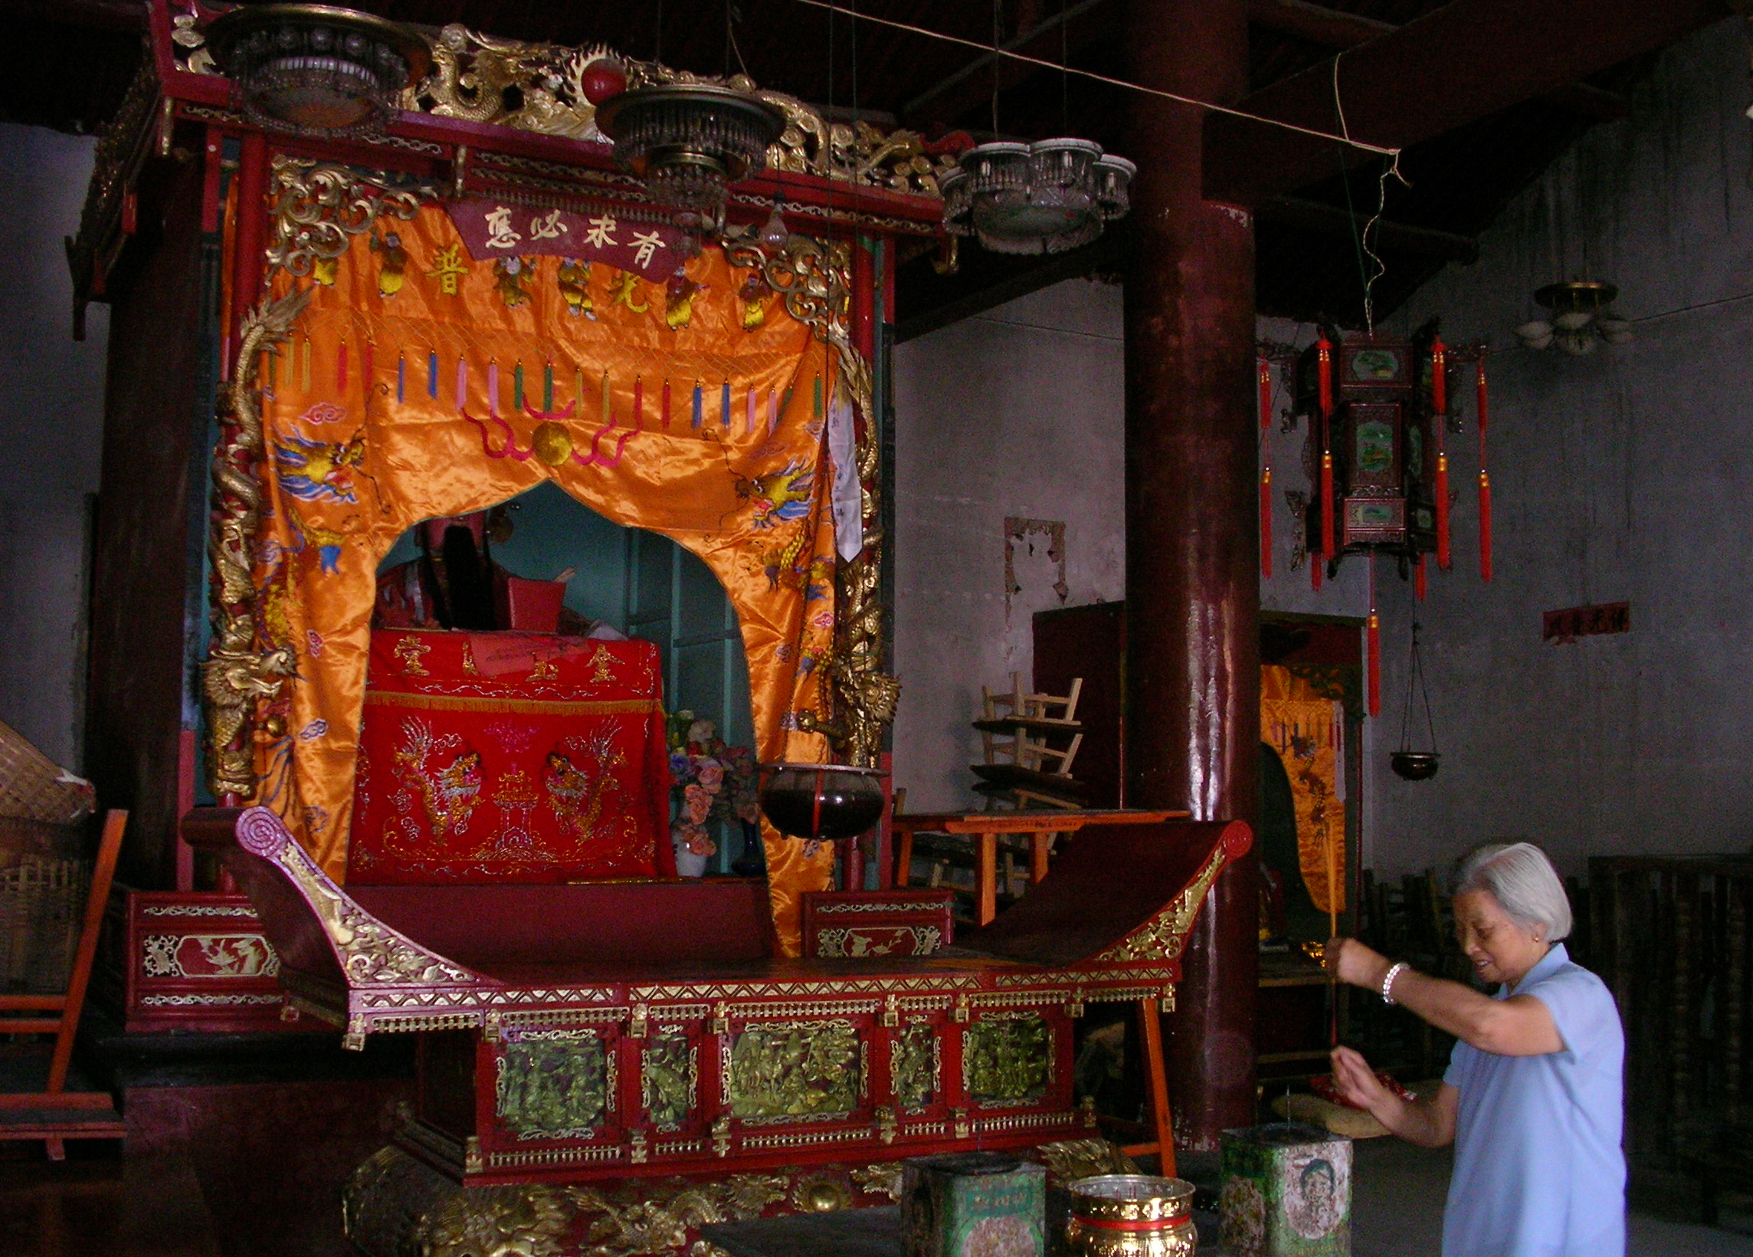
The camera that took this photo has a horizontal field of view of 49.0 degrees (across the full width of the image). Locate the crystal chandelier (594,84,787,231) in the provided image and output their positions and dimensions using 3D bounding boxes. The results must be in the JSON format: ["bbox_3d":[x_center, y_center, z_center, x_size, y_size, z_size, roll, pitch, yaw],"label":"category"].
[{"bbox_3d":[-0.516,-1.270,5.349,0.530,0.360,0.530,0,-6,0],"label":"crystal chandelier"}]

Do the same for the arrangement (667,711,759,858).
[{"bbox_3d":[-0.559,0.552,6.624,0.341,0.528,0.280,3,-6,-27],"label":"arrangement"}]

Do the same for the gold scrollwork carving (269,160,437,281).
[{"bbox_3d":[-1.587,-1.213,5.833,0.491,0.376,0.080,3,-6,-27],"label":"gold scrollwork carving"}]

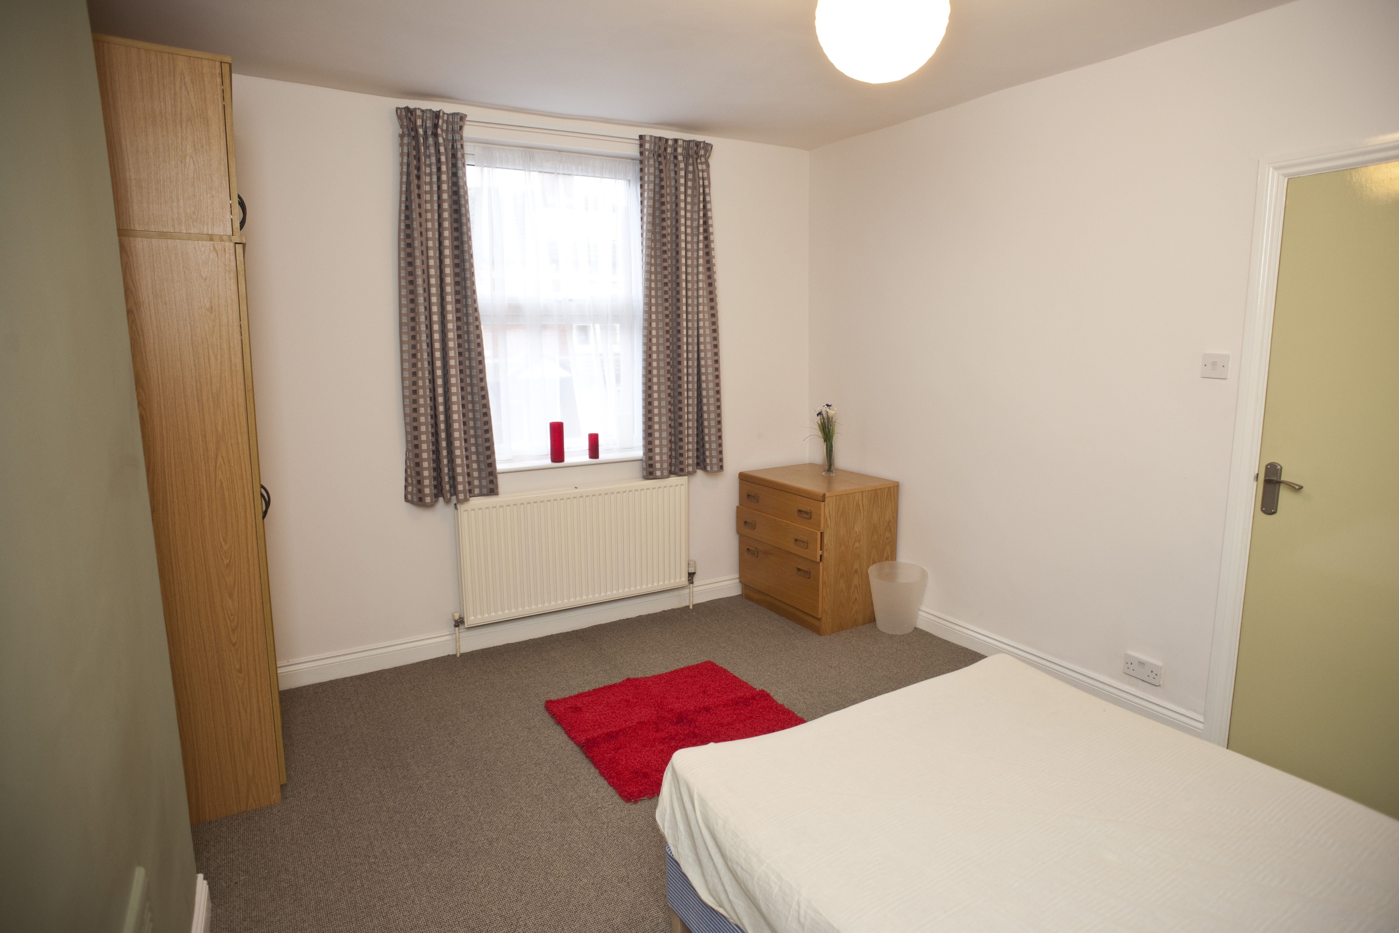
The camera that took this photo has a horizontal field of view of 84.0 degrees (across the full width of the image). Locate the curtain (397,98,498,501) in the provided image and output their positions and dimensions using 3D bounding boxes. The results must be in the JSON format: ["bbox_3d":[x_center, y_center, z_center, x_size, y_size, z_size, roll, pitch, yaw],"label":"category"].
[{"bbox_3d":[-1.148,-0.690,3.460,0.424,1.681,0.120,-6,11,-30],"label":"curtain"}]

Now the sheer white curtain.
[{"bbox_3d":[-0.728,-0.789,3.934,0.972,1.527,0.120,-6,11,-30],"label":"sheer white curtain"}]

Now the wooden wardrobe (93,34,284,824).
[{"bbox_3d":[-1.838,-0.069,2.662,0.575,2.324,0.900,-6,11,-30],"label":"wooden wardrobe"}]

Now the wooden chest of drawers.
[{"bbox_3d":[0.644,0.430,4.342,0.523,0.745,0.725,-6,11,-30],"label":"wooden chest of drawers"}]

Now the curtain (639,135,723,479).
[{"bbox_3d":[-0.088,-0.807,4.071,0.496,1.709,0.120,-6,11,-30],"label":"curtain"}]

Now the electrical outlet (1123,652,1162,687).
[{"bbox_3d":[1.749,0.800,3.064,0.012,0.086,0.145,-6,11,-30],"label":"electrical outlet"}]

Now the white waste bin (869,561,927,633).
[{"bbox_3d":[1.025,0.708,4.029,0.301,0.297,0.301,0,10,0],"label":"white waste bin"}]

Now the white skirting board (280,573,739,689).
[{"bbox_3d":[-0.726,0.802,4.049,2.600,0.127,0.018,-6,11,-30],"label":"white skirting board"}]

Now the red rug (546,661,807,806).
[{"bbox_3d":[-0.088,1.008,3.121,0.810,0.025,0.798,-6,11,-30],"label":"red rug"}]

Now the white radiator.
[{"bbox_3d":[-0.608,0.412,4.003,1.218,0.600,0.075,-6,11,-30],"label":"white radiator"}]

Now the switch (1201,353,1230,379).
[{"bbox_3d":[1.818,-0.352,2.736,0.011,0.086,0.086,-6,11,-30],"label":"switch"}]

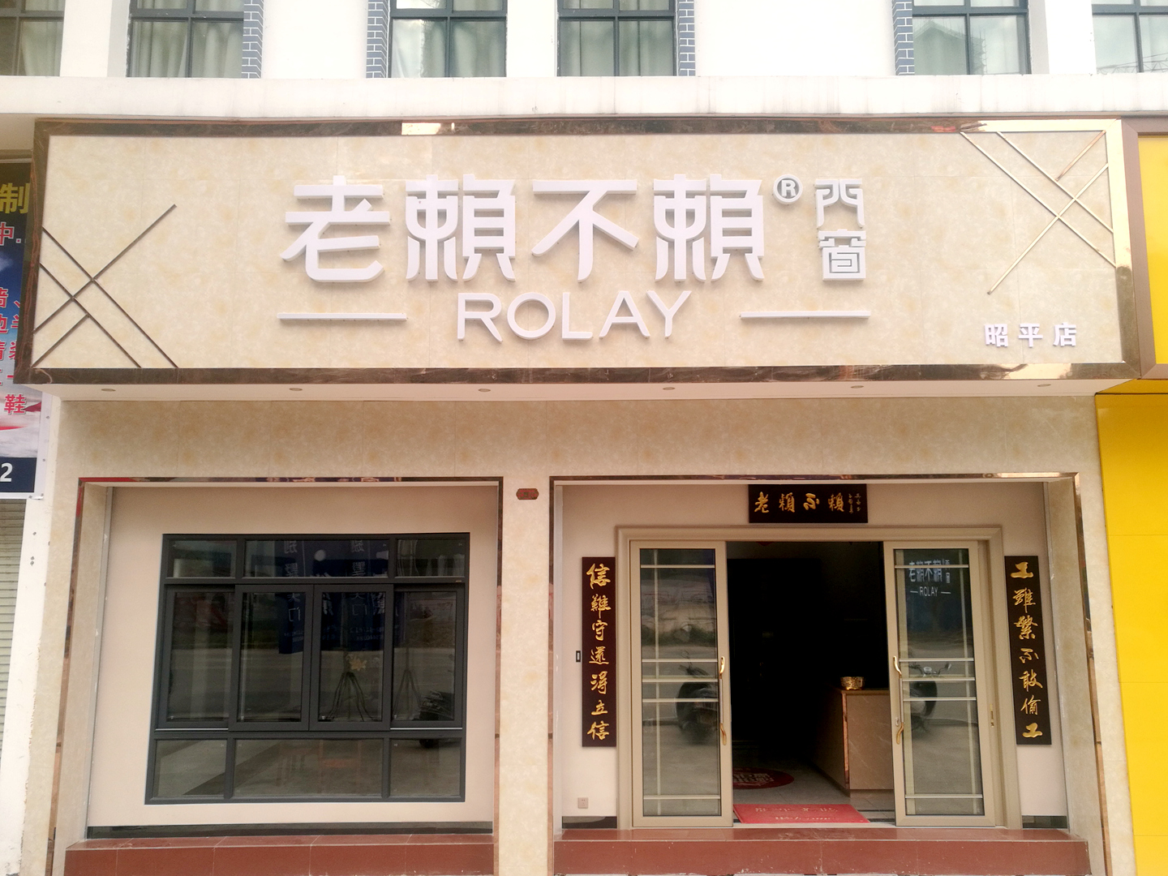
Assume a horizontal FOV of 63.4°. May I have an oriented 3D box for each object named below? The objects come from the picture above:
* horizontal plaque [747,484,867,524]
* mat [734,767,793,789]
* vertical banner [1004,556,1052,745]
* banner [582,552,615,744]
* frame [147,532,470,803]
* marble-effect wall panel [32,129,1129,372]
[{"bbox_3d":[2.048,0.603,8.636,1.077,0.351,0.030,0,-9,0],"label":"horizontal plaque"},{"bbox_3d":[1.683,3.722,10.378,1.210,0.010,1.210,0,-9,0],"label":"mat"},{"bbox_3d":[3.959,1.886,8.437,0.303,1.644,0.030,0,-9,0],"label":"vertical banner"},{"bbox_3d":[0.137,1.903,8.445,0.297,1.652,0.030,0,-9,0],"label":"banner"},{"bbox_3d":[-2.442,2.039,8.477,2.800,2.352,0.100,0,-9,0],"label":"frame"},{"bbox_3d":[-0.058,-1.551,7.736,8.751,1.969,0.100,0,-9,0],"label":"marble-effect wall panel"}]

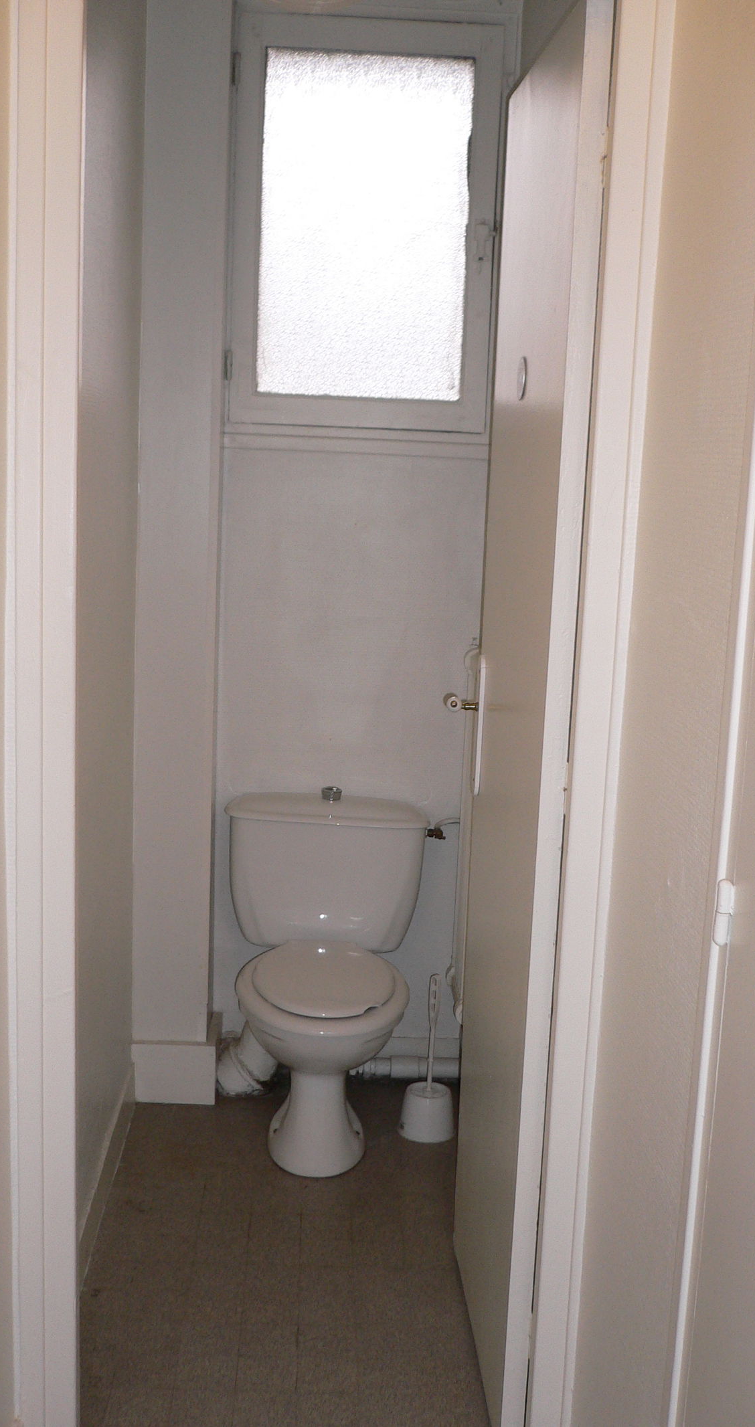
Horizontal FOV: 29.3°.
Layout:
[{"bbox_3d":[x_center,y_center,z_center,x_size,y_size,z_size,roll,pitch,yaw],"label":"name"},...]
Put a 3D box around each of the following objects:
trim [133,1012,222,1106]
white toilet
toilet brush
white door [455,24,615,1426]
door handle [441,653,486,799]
[{"bbox_3d":[-0.457,0.799,3.347,0.186,0.139,0.201,2,10,-2],"label":"trim"},{"bbox_3d":[-0.116,0.556,3.027,0.442,0.753,0.667,2,10,0],"label":"white toilet"},{"bbox_3d":[0.118,0.742,3.161,0.122,0.361,0.122,2,10,-2],"label":"toilet brush"},{"bbox_3d":[0.218,0.052,2.238,0.038,2.032,0.622,2,10,-3],"label":"white door"},{"bbox_3d":[0.149,0.026,2.466,0.077,0.248,0.131,2,10,-3],"label":"door handle"}]

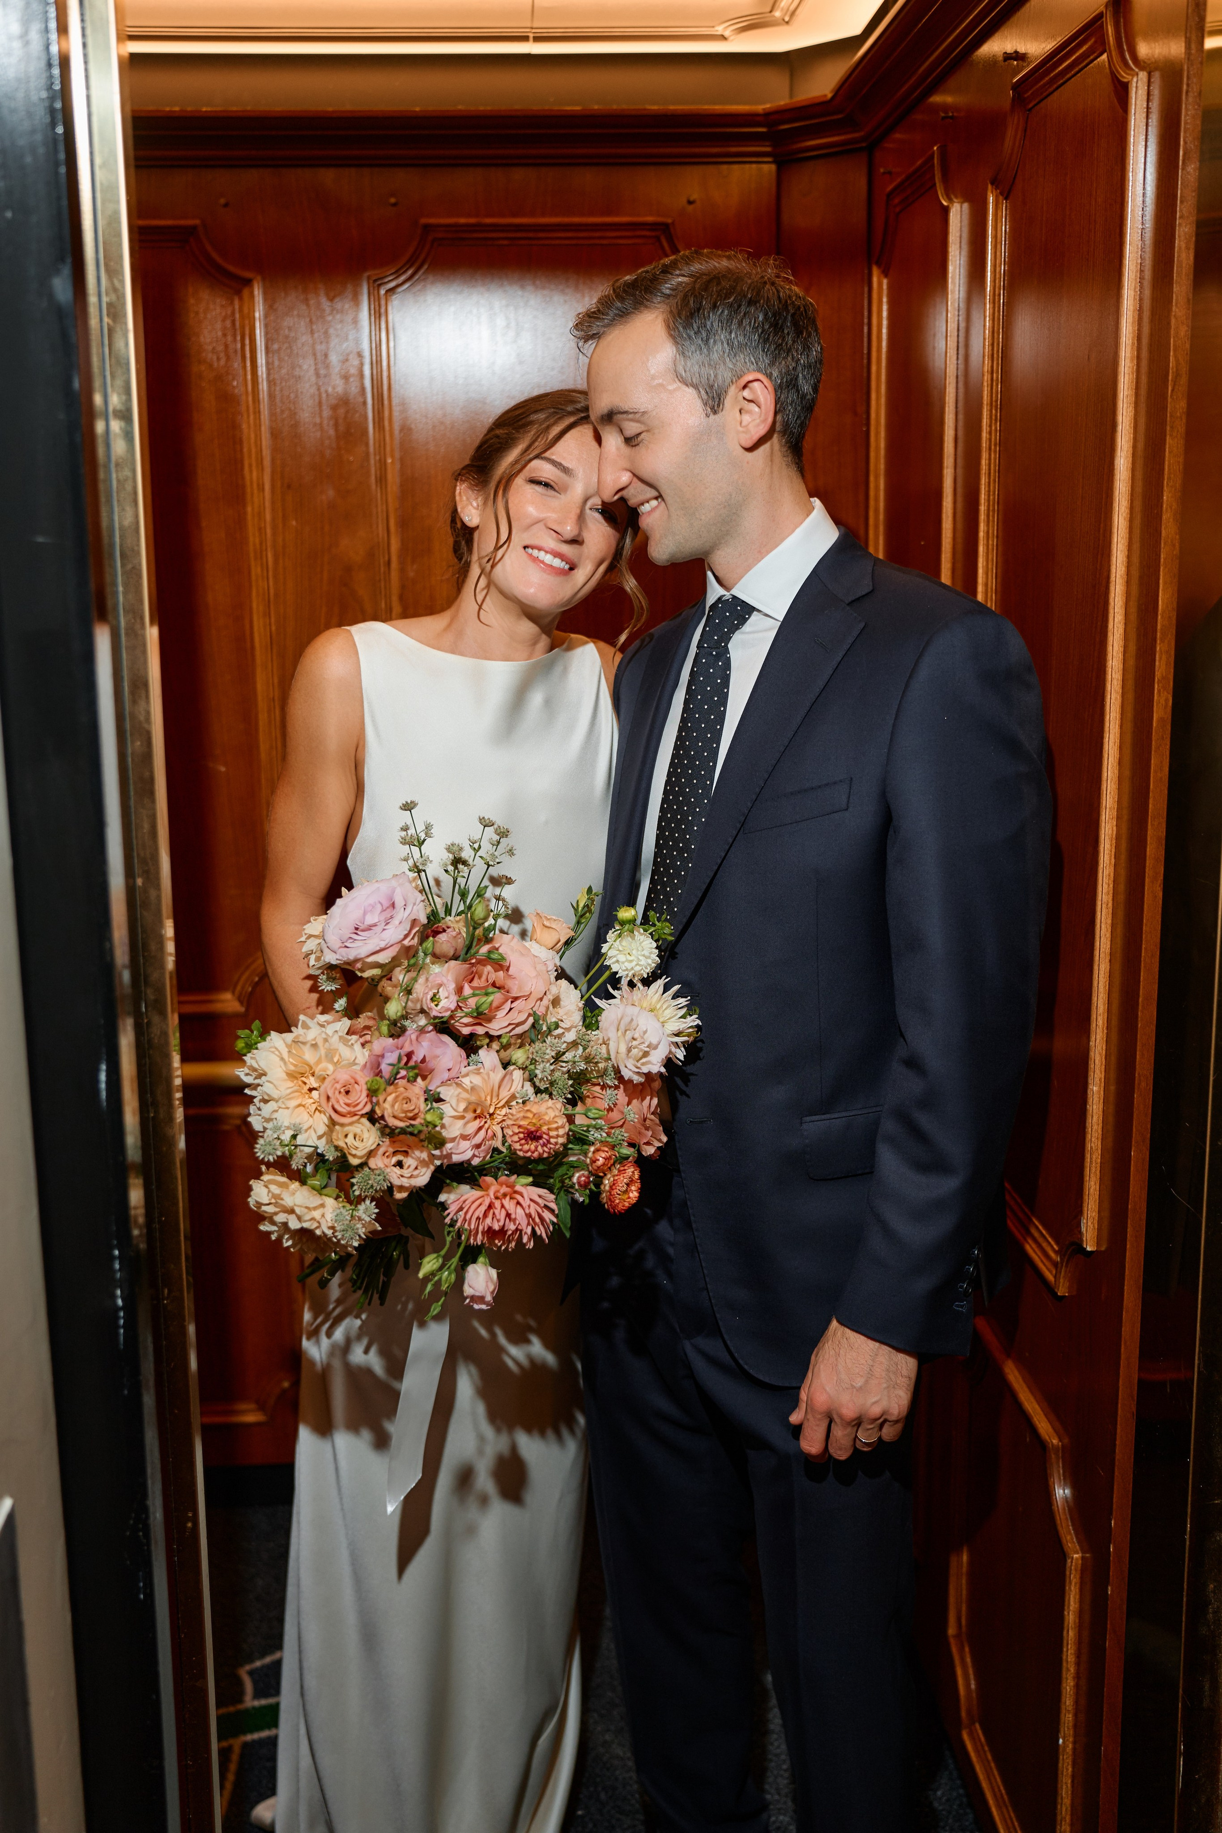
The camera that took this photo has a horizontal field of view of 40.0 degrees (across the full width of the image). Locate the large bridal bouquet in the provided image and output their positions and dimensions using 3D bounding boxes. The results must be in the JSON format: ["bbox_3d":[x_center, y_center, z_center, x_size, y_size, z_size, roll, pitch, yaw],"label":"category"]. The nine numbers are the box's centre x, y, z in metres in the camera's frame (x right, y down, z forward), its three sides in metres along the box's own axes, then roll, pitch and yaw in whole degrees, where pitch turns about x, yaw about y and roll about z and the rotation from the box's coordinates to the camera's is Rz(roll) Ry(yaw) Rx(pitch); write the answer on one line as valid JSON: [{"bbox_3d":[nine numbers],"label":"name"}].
[{"bbox_3d":[-0.122,0.122,1.430,0.370,0.410,0.320,-1,11,-2],"label":"large bridal bouquet"}]

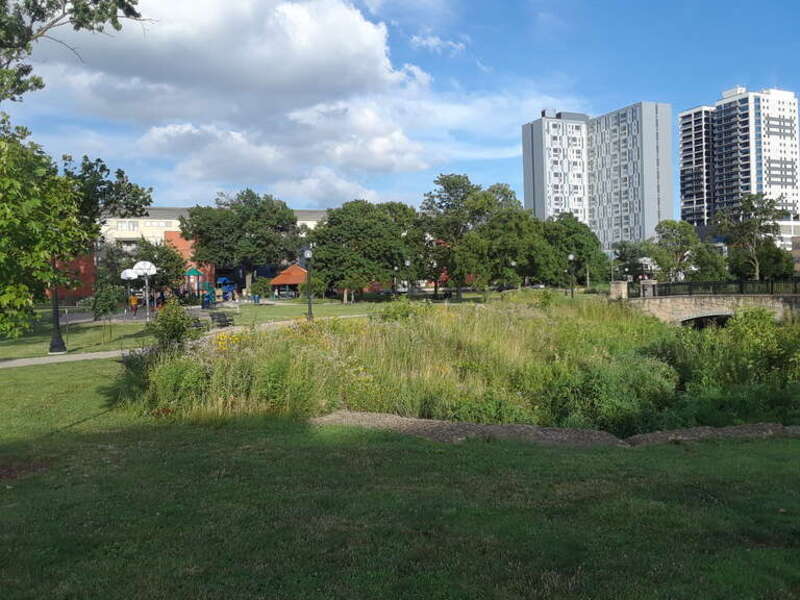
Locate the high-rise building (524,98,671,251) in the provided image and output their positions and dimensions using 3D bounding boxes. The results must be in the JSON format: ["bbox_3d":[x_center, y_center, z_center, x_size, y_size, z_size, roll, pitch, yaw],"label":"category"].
[{"bbox_3d":[90.761,-46.501,317.000,43.000,79.000,49.000,-2,1,-20],"label":"high-rise building"}]

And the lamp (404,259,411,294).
[{"bbox_3d":[0.727,-1.557,63.000,0.440,3.850,0.440,-2,1,0],"label":"lamp"}]

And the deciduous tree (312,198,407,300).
[{"bbox_3d":[-4.536,-4.926,74.000,10.200,10.650,9.800,-2,1,0],"label":"deciduous tree"}]

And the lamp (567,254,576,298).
[{"bbox_3d":[14.100,-1.825,57.000,0.450,3.850,0.450,-2,1,0],"label":"lamp"}]

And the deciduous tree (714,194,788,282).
[{"bbox_3d":[43.664,-6.991,86.000,8.800,11.400,8.500,-2,1,0],"label":"deciduous tree"}]

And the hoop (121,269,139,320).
[{"bbox_3d":[-22.293,-0.608,57.200,1.400,3.680,1.600,-2,1,-21],"label":"hoop"}]

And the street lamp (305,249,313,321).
[{"bbox_3d":[-5.053,-0.799,38.500,0.430,3.850,0.430,-2,1,0],"label":"street lamp"}]

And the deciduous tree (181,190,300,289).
[{"bbox_3d":[-23.466,-7.664,102.000,16.500,15.600,15.000,-2,1,0],"label":"deciduous tree"}]

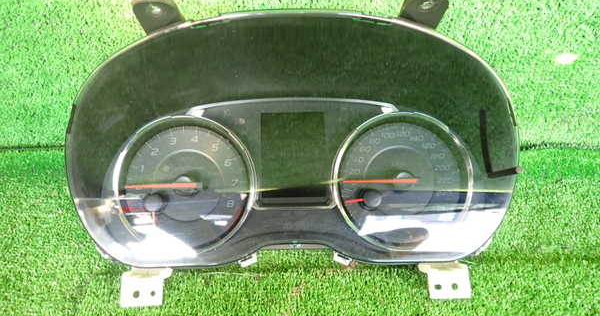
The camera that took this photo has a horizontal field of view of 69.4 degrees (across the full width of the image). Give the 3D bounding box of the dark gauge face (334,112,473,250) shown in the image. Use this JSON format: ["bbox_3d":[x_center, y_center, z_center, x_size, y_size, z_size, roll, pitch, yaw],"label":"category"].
[{"bbox_3d":[0.087,0.021,0.377,0.119,0.022,0.119,-1,83,-1],"label":"dark gauge face"}]

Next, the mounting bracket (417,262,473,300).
[{"bbox_3d":[0.129,0.109,0.385,0.043,0.014,0.033,-1,80,-1],"label":"mounting bracket"}]

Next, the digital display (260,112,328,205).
[{"bbox_3d":[-0.005,0.000,0.385,0.058,0.010,0.079,-1,83,-1],"label":"digital display"}]

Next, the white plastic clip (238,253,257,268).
[{"bbox_3d":[-0.045,0.089,0.378,0.018,0.012,0.012,-1,80,-1],"label":"white plastic clip"}]

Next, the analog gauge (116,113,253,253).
[{"bbox_3d":[-0.097,0.023,0.375,0.119,0.022,0.119,-1,83,-1],"label":"analog gauge"}]

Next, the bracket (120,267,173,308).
[{"bbox_3d":[-0.135,0.114,0.381,0.042,0.014,0.034,-1,80,-1],"label":"bracket"}]

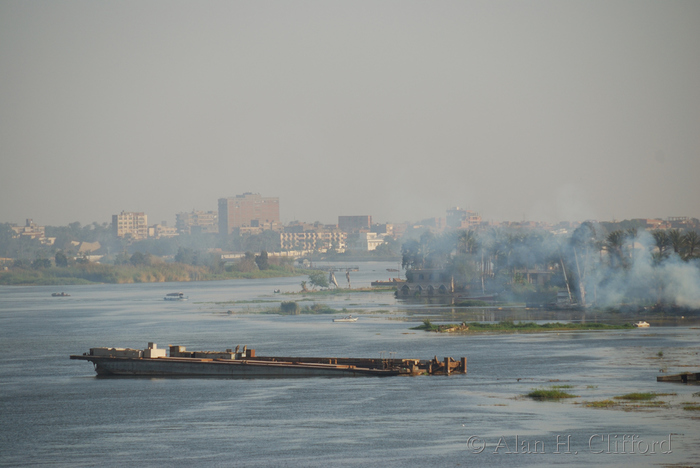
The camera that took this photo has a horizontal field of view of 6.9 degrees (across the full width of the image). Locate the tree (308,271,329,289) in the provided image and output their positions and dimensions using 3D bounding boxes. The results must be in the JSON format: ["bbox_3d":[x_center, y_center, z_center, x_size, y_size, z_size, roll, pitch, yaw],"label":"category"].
[{"bbox_3d":[-9.660,14.570,1820.000,6.240,5.770,6.000,0,0,0],"label":"tree"}]

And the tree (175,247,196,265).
[{"bbox_3d":[-70.440,9.850,2500.000,9.420,8.990,8.500,0,0,0],"label":"tree"}]

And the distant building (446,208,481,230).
[{"bbox_3d":[81.655,-9.345,4200.000,24.000,18.000,18.000,0,0,5],"label":"distant building"}]

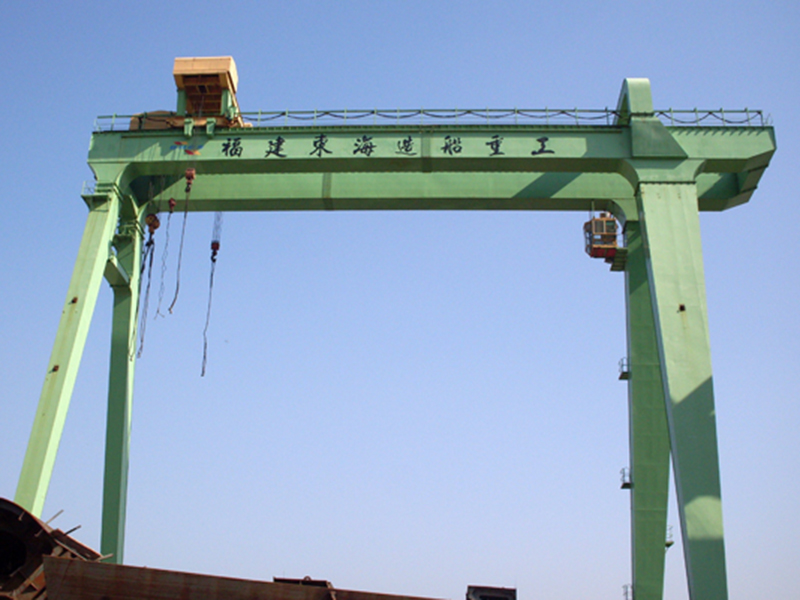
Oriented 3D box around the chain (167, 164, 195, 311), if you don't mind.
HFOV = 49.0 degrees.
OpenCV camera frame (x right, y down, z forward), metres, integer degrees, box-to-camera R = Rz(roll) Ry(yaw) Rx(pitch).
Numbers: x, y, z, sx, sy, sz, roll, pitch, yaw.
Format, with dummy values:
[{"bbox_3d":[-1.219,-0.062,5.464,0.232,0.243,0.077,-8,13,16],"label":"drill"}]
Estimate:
[{"bbox_3d":[-12.235,-3.496,49.073,0.589,9.393,0.500,0,-26,3],"label":"chain"}]

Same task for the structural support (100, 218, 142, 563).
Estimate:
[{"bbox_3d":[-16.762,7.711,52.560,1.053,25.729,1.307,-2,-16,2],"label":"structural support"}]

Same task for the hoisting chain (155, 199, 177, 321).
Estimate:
[{"bbox_3d":[-13.972,-2.680,52.742,0.866,8.354,0.450,0,-26,3],"label":"hoisting chain"}]

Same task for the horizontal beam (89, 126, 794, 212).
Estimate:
[{"bbox_3d":[1.723,-8.001,54.531,40.489,2.301,5.653,0,-26,3],"label":"horizontal beam"}]

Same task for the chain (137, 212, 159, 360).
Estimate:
[{"bbox_3d":[-15.206,-1.032,51.999,1.053,9.566,0.700,0,-26,3],"label":"chain"}]

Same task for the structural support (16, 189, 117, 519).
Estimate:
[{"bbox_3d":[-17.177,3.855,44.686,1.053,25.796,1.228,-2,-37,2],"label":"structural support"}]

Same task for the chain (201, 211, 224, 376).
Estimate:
[{"bbox_3d":[-12.020,-0.657,55.644,0.732,11.749,0.500,0,-26,3],"label":"chain"}]

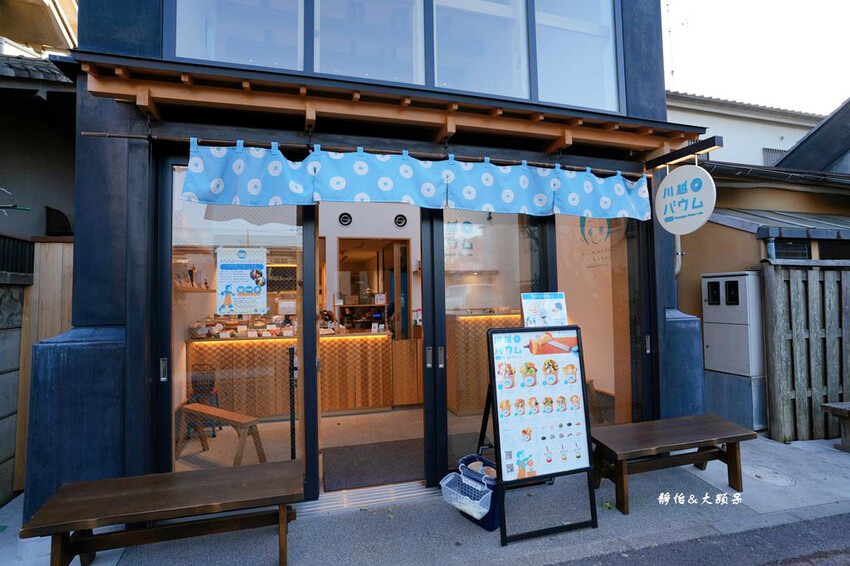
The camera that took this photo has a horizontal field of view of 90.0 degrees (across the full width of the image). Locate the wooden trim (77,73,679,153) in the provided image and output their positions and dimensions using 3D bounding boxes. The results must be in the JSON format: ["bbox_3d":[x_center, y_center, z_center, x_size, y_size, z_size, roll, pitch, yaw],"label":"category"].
[{"bbox_3d":[0.164,-1.084,2.963,4.200,0.180,0.190,0,-2,-16],"label":"wooden trim"}]

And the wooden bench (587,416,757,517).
[{"bbox_3d":[1.767,1.260,3.026,1.271,0.394,0.483,0,-2,-16],"label":"wooden bench"}]

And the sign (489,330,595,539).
[{"bbox_3d":[0.649,0.867,2.674,0.640,1.188,0.492,0,-2,-16],"label":"sign"}]

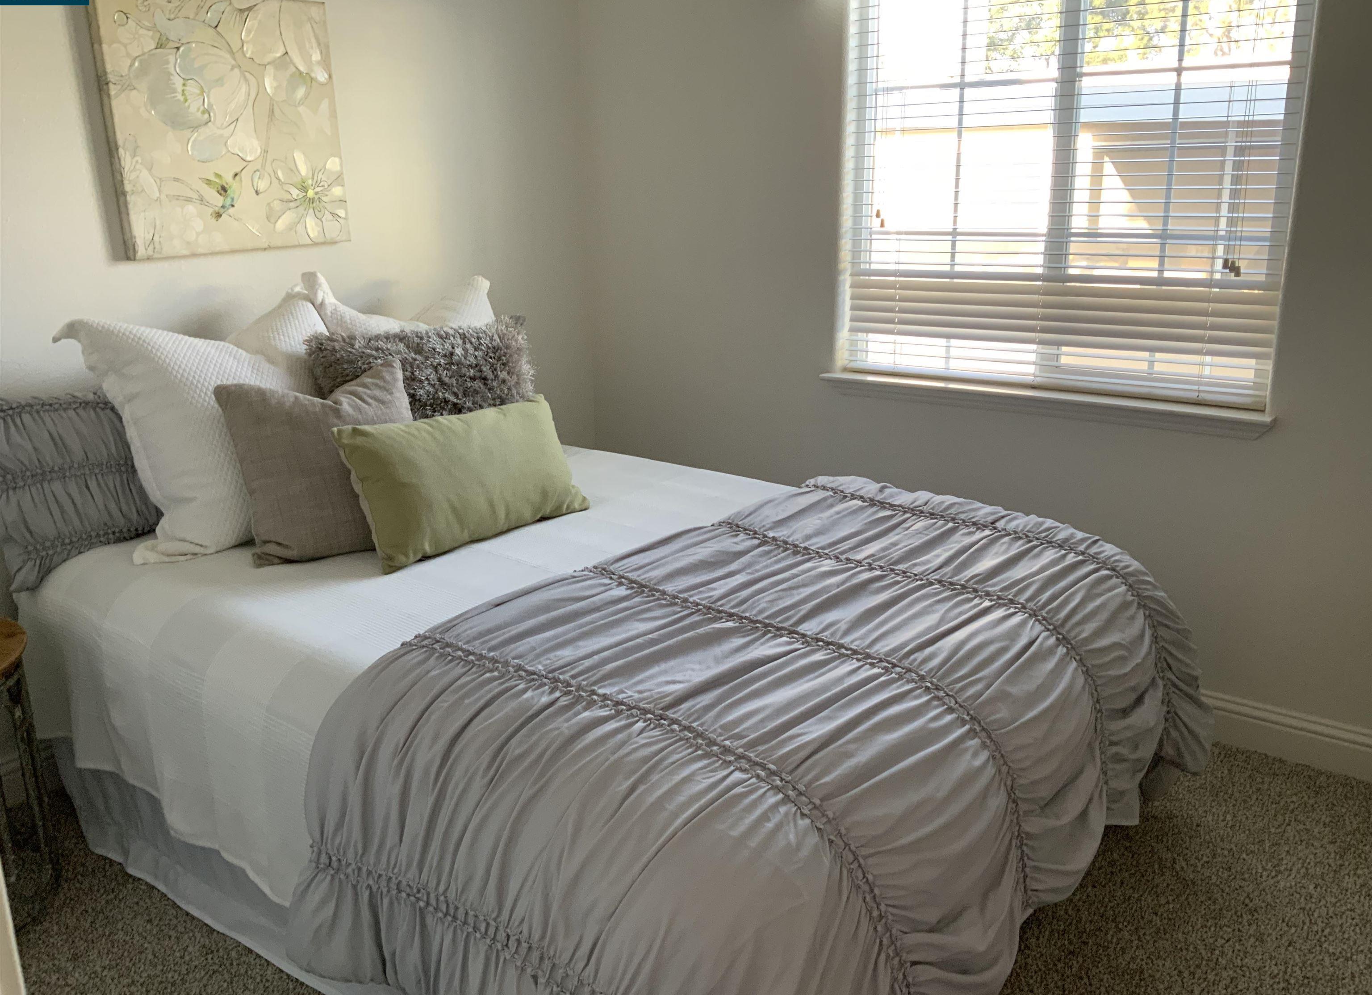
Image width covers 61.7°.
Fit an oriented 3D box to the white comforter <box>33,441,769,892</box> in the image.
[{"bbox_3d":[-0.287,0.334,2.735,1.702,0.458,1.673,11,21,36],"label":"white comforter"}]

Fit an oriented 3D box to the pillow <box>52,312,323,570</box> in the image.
[{"bbox_3d":[-1.105,-0.173,2.739,0.200,0.570,0.620,-6,10,40],"label":"pillow"}]

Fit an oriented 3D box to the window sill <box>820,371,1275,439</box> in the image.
[{"bbox_3d":[0.908,-0.258,3.080,1.225,0.058,0.120,11,21,36],"label":"window sill"}]

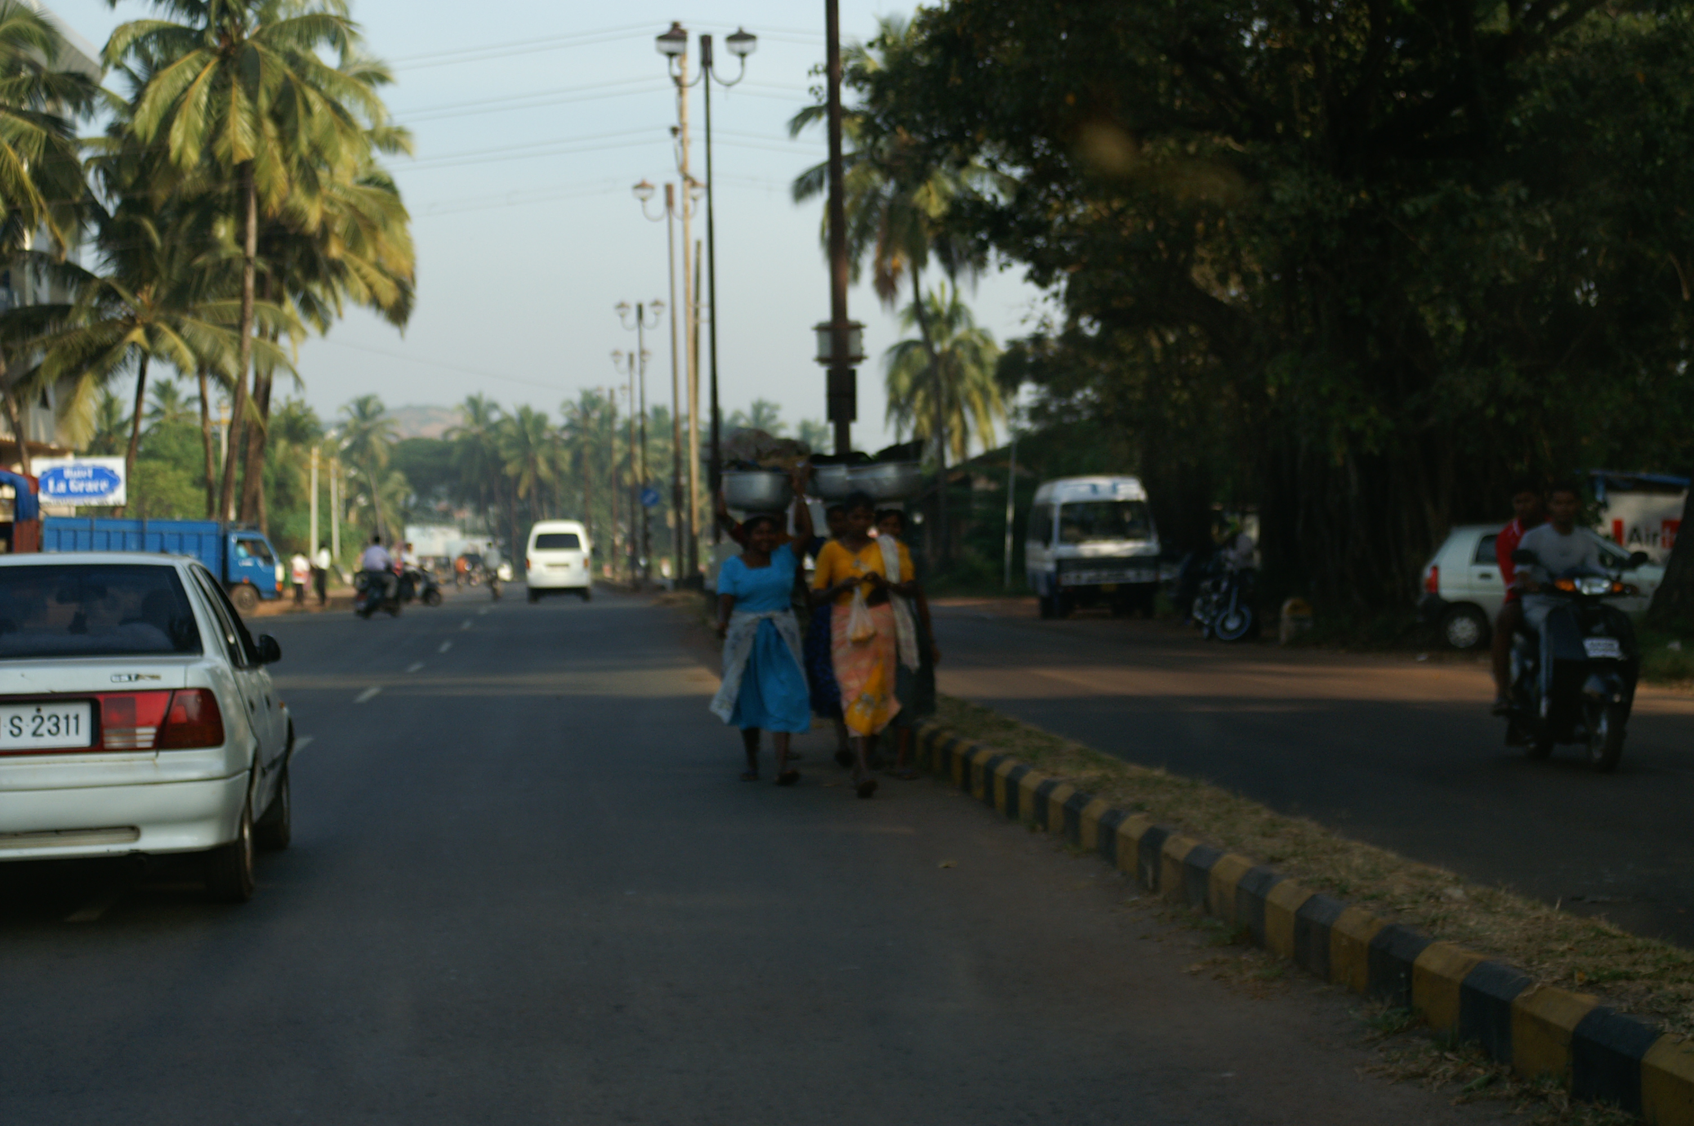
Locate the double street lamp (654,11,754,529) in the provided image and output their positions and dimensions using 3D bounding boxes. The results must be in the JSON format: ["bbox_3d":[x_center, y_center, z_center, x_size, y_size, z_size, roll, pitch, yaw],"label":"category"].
[{"bbox_3d":[-2.212,-4.057,57.500,1.650,9.500,0.520,-1,0,-5],"label":"double street lamp"}]

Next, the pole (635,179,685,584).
[{"bbox_3d":[-4.001,-4.216,82.000,1.650,9.400,0.500,-1,0,-5],"label":"pole"}]

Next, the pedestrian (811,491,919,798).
[{"bbox_3d":[0.096,0.440,18.900,0.580,1.640,0.420,-1,0,-2],"label":"pedestrian"}]

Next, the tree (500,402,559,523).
[{"bbox_3d":[-21.486,-5.449,240.000,4.400,10.700,4.400,-1,0,-5],"label":"tree"}]

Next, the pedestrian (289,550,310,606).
[{"bbox_3d":[-14.744,0.410,95.000,0.550,1.520,0.400,-1,0,-6],"label":"pedestrian"}]

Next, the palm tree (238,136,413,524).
[{"bbox_3d":[-14.155,-5.131,93.000,5.700,12.300,5.700,-1,0,-5],"label":"palm tree"}]

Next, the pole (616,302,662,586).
[{"bbox_3d":[-6.914,-4.076,120.000,1.650,9.600,0.500,-1,0,-5],"label":"pole"}]

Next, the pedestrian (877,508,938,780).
[{"bbox_3d":[0.331,0.457,20.300,0.440,1.550,0.380,-1,0,-5],"label":"pedestrian"}]

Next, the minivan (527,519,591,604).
[{"bbox_3d":[-6.832,-0.047,83.500,1.470,1.880,3.600,-1,0,-4],"label":"minivan"}]

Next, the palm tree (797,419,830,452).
[{"bbox_3d":[-3.733,-7.612,390.000,5.400,16.500,5.400,-1,0,0],"label":"palm tree"}]

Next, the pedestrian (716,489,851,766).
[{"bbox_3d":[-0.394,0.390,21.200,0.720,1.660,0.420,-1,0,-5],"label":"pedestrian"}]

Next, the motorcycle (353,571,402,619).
[{"bbox_3d":[-9.023,0.549,68.000,0.680,1.050,1.800,-1,0,14],"label":"motorcycle"}]

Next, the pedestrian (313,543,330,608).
[{"bbox_3d":[-14.063,0.319,94.500,0.500,1.670,0.380,-1,0,-45],"label":"pedestrian"}]

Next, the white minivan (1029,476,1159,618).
[{"bbox_3d":[4.270,-0.280,61.600,1.780,2.380,4.600,-1,0,-4],"label":"white minivan"}]

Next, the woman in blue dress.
[{"bbox_3d":[-0.485,0.372,20.200,0.600,1.790,0.480,-1,0,-2],"label":"woman in blue dress"}]

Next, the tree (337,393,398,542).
[{"bbox_3d":[-30.615,-5.320,225.000,4.200,11.200,4.200,-1,0,-5],"label":"tree"}]

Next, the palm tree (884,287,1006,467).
[{"bbox_3d":[4.552,-6.503,165.000,5.600,13.300,5.600,-1,0,-5],"label":"palm tree"}]

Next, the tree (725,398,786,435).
[{"bbox_3d":[-6.261,-5.855,240.000,4.300,10.800,4.300,-1,0,-5],"label":"tree"}]

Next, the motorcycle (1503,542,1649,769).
[{"bbox_3d":[4.084,0.531,19.800,0.740,1.200,1.780,-1,0,-6],"label":"motorcycle"}]

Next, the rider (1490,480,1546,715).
[{"bbox_3d":[3.878,0.197,20.200,0.520,1.350,0.620,-1,0,-6],"label":"rider"}]

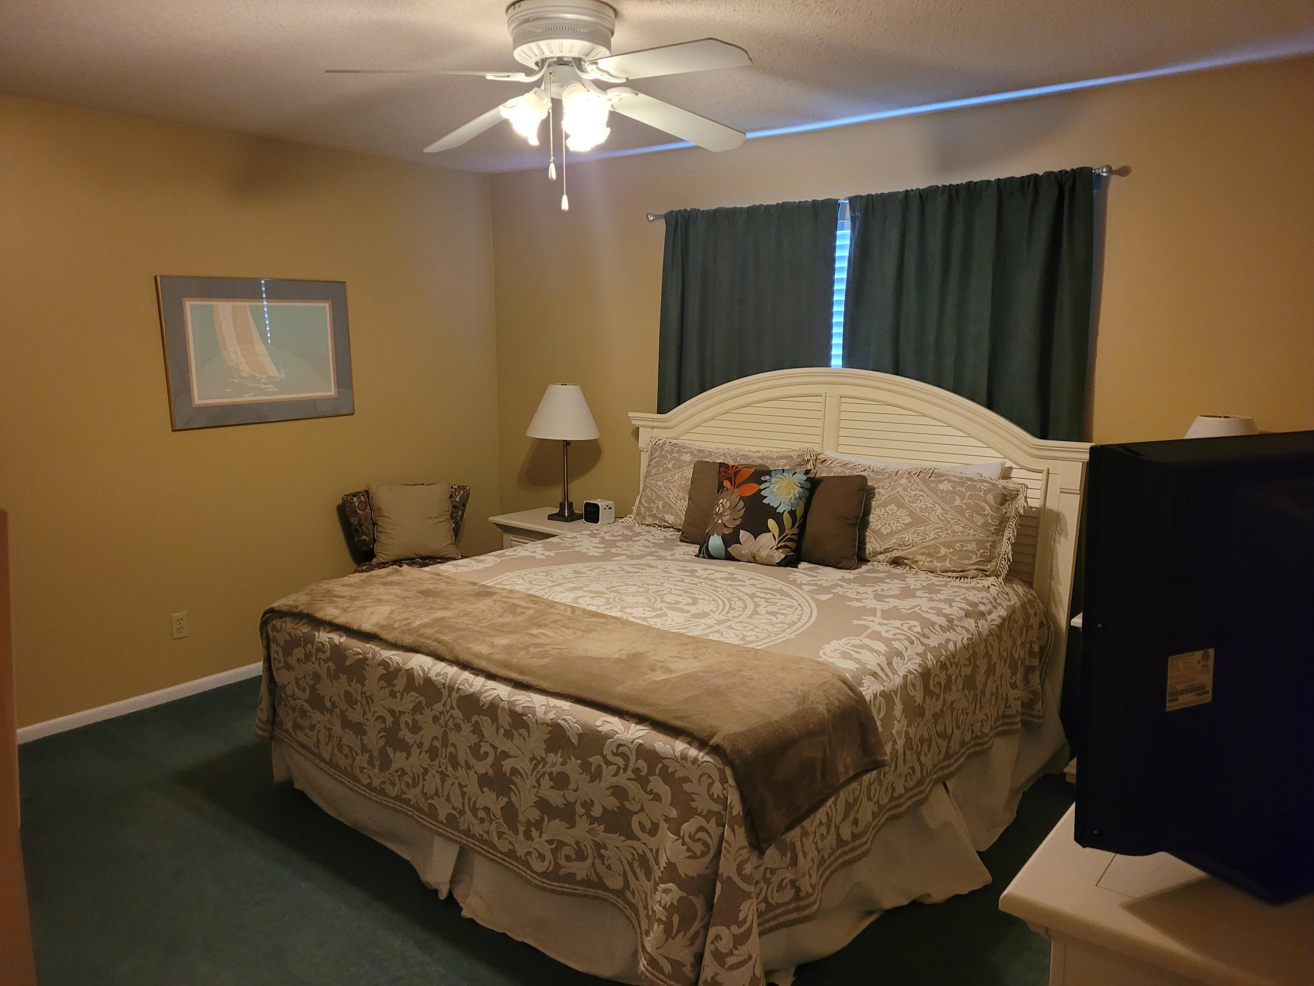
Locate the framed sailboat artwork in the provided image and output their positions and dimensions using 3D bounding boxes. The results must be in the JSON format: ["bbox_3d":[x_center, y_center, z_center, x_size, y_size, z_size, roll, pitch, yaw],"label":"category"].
[{"bbox_3d":[-1.776,-0.640,4.471,0.027,0.642,0.893,7,12,38],"label":"framed sailboat artwork"}]

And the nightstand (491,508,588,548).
[{"bbox_3d":[-0.476,0.449,5.111,0.670,0.630,0.445,7,12,38],"label":"nightstand"}]

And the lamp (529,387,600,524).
[{"bbox_3d":[-0.460,-0.207,5.030,0.375,0.690,0.375,0,9,0],"label":"lamp"}]

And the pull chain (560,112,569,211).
[{"bbox_3d":[-0.257,-0.932,2.763,0.020,0.285,0.020,0,9,0],"label":"pull chain"}]

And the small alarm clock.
[{"bbox_3d":[-0.289,0.097,4.971,0.112,0.110,0.108,7,12,38],"label":"small alarm clock"}]

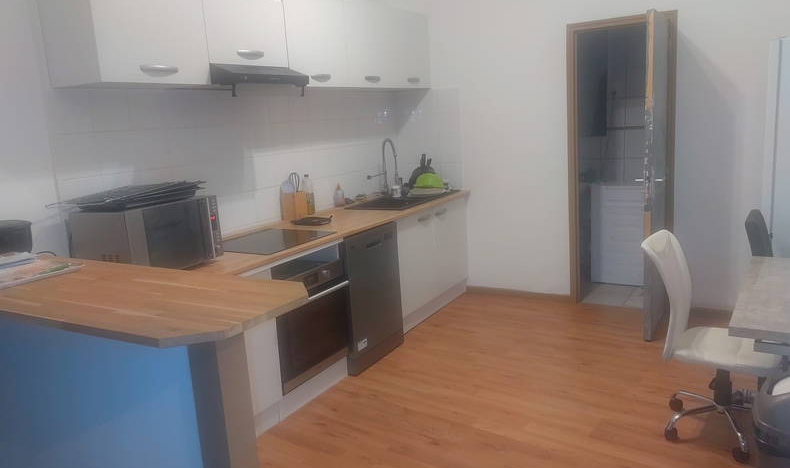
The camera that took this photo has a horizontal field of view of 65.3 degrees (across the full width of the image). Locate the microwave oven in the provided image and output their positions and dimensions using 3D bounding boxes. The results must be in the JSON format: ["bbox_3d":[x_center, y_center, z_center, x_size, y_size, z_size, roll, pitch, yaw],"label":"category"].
[{"bbox_3d":[-1.119,0.006,2.816,0.360,0.295,0.515,1,12,25],"label":"microwave oven"}]

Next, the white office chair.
[{"bbox_3d":[1.406,0.440,2.689,0.570,0.925,0.510,3,12,31],"label":"white office chair"}]

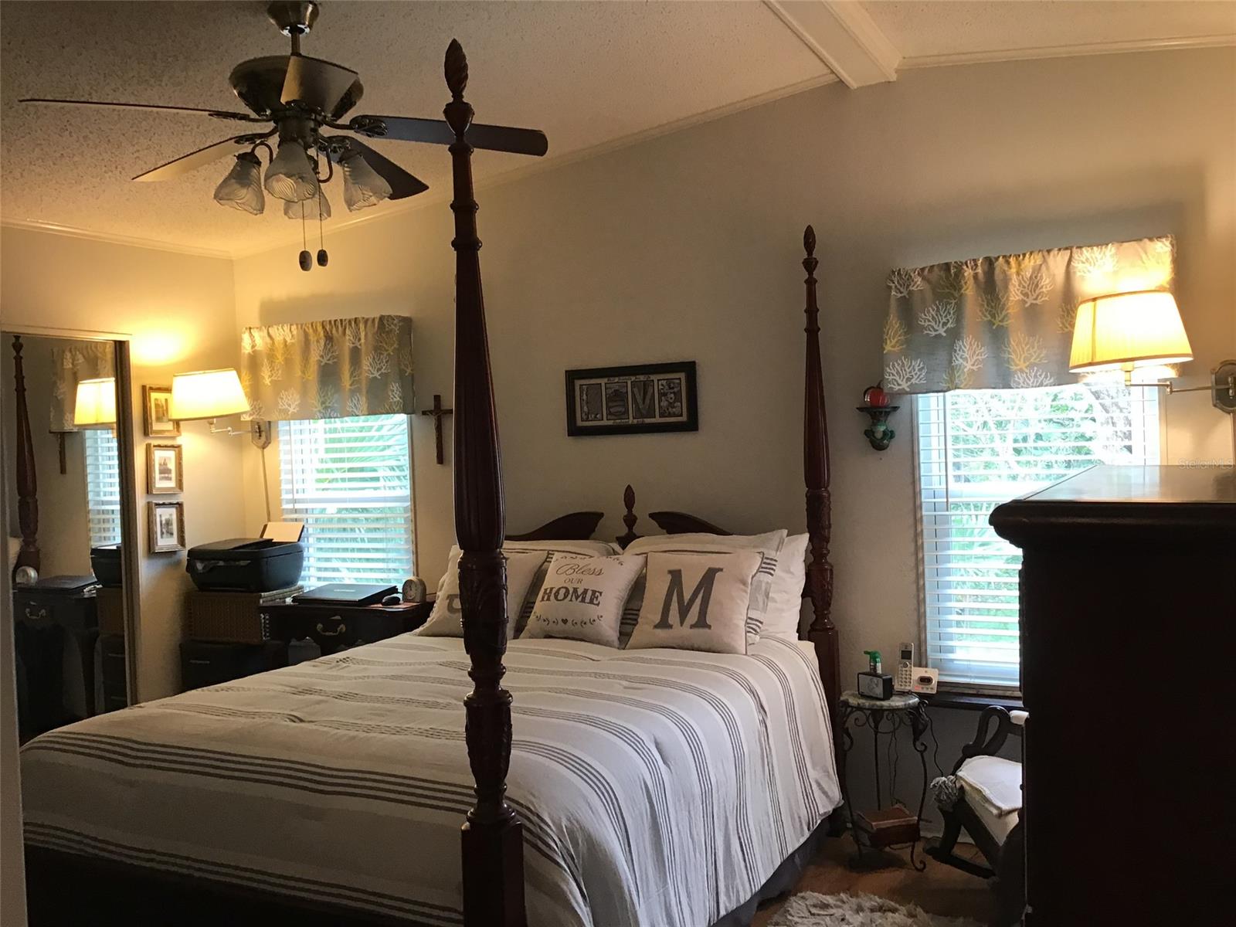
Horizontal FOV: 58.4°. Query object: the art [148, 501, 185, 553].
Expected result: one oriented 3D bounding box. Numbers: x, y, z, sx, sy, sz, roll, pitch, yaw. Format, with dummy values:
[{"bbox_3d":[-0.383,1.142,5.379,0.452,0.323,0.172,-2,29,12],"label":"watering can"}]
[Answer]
[{"bbox_3d":[-1.977,0.278,4.850,0.042,0.212,0.150,-2,1,27],"label":"art"}]

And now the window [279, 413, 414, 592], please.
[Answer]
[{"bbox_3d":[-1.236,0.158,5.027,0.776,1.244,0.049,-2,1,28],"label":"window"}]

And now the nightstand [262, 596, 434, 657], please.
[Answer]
[{"bbox_3d":[-1.064,0.971,4.690,0.762,0.780,0.406,-2,1,28],"label":"nightstand"}]

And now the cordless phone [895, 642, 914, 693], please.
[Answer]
[{"bbox_3d":[0.979,0.695,3.768,0.055,0.165,0.035,-2,-19,27],"label":"cordless phone"}]

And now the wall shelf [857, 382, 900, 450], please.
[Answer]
[{"bbox_3d":[0.901,-0.161,3.828,0.138,0.232,0.100,-2,1,27],"label":"wall shelf"}]

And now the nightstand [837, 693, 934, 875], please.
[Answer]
[{"bbox_3d":[0.888,1.036,3.655,0.287,0.534,0.287,-2,1,28],"label":"nightstand"}]

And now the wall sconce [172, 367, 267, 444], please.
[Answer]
[{"bbox_3d":[-1.722,-0.232,4.913,0.328,0.335,0.560,-2,1,27],"label":"wall sconce"}]

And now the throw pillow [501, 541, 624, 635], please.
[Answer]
[{"bbox_3d":[-0.269,0.438,3.978,0.540,0.380,0.170,-2,-27,27],"label":"throw pillow"}]

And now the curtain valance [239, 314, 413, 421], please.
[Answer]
[{"bbox_3d":[-1.318,-0.420,4.961,0.929,0.426,0.099,-2,1,28],"label":"curtain valance"}]

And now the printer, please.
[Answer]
[{"bbox_3d":[-1.663,0.411,4.969,0.430,0.280,0.300,-2,1,27],"label":"printer"}]

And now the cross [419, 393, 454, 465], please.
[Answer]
[{"bbox_3d":[-0.774,-0.144,4.728,0.171,0.305,0.026,-2,1,28],"label":"cross"}]

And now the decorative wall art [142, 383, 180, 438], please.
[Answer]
[{"bbox_3d":[-2.000,-0.228,4.858,0.025,0.227,0.167,-2,1,28],"label":"decorative wall art"}]

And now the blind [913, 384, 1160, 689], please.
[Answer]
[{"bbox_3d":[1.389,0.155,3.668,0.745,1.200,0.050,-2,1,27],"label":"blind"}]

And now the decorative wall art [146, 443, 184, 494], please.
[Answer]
[{"bbox_3d":[-1.989,0.025,4.864,0.025,0.226,0.160,-2,1,28],"label":"decorative wall art"}]

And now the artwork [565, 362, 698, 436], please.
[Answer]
[{"bbox_3d":[0.045,-0.247,4.292,0.568,0.267,0.028,-2,1,28],"label":"artwork"}]

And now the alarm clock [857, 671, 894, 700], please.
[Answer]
[{"bbox_3d":[0.863,0.744,3.713,0.052,0.077,0.092,-3,1,-45],"label":"alarm clock"}]

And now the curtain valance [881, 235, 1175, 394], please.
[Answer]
[{"bbox_3d":[1.305,-0.461,3.580,0.891,0.424,0.099,-2,1,28],"label":"curtain valance"}]

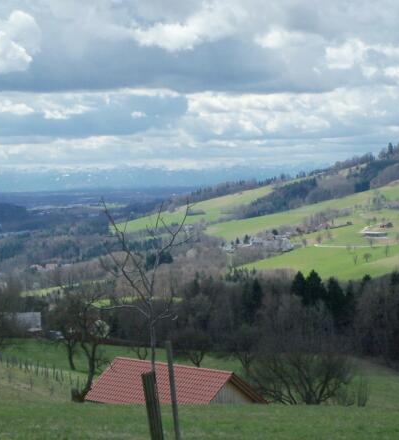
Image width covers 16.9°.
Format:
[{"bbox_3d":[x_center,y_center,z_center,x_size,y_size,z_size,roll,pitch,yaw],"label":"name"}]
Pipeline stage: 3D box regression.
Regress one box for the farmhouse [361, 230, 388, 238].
[{"bbox_3d":[196.000,16.200,1500.000,31.500,9.000,14.000,0,1,6],"label":"farmhouse"}]

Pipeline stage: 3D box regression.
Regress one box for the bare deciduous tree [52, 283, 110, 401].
[{"bbox_3d":[-6.600,6.800,75.000,3.300,6.600,3.300,0,1,-5],"label":"bare deciduous tree"}]

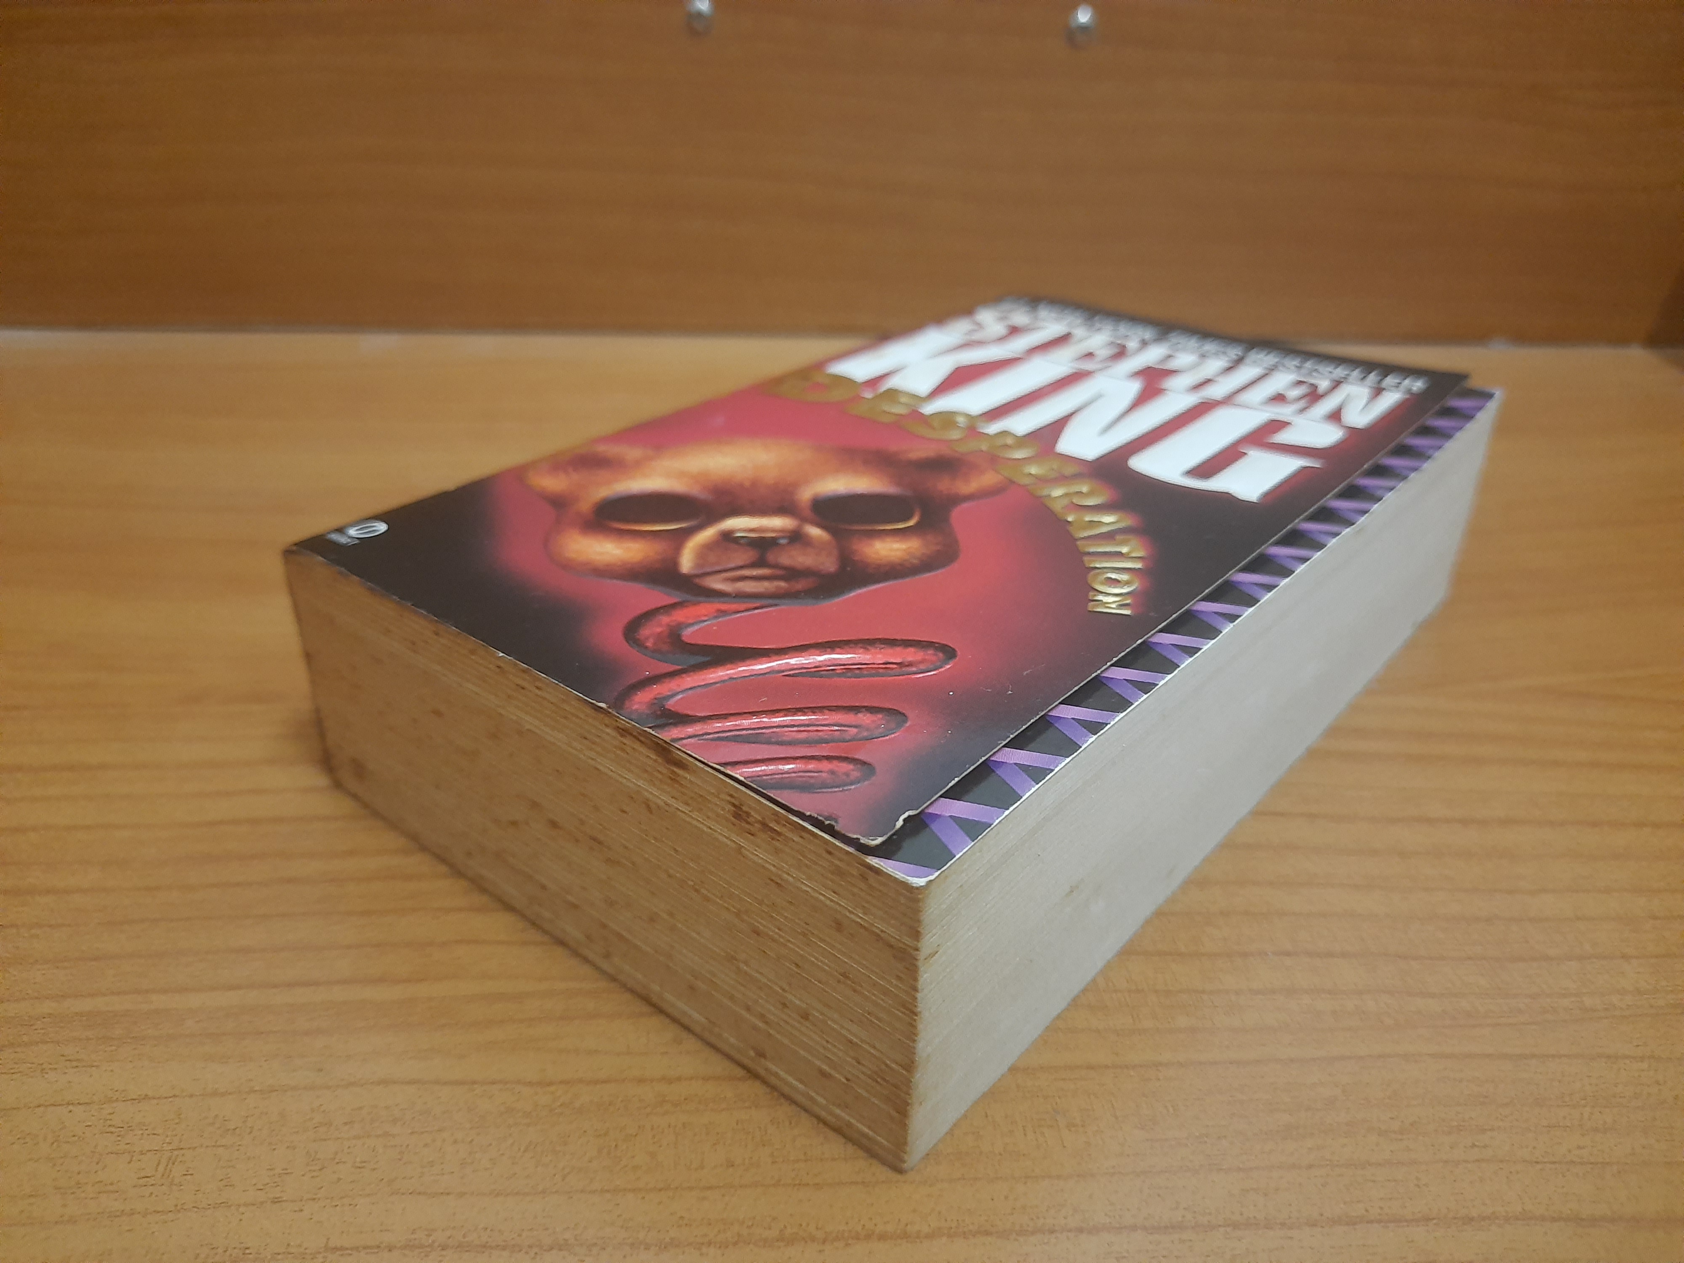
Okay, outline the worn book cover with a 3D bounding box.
[{"bbox_3d":[0.022,-0.010,0.203,0.107,0.040,0.174,22,36,35],"label":"worn book cover"}]

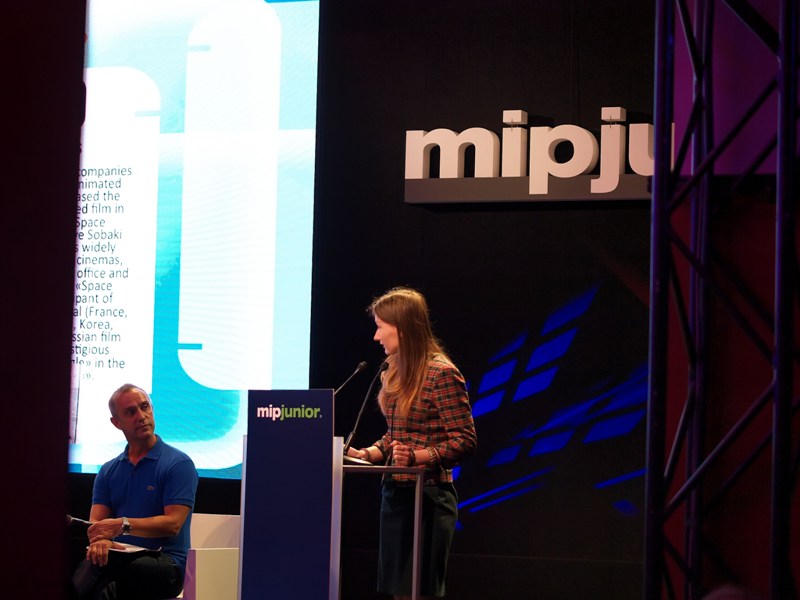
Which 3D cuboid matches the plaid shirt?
[{"bbox_3d":[0.091,0.442,8.550,0.310,0.470,0.410,5,-5,-44],"label":"plaid shirt"}]

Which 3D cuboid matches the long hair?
[{"bbox_3d":[0.031,0.190,8.530,0.290,0.470,0.250,2,-4,-7],"label":"long hair"}]

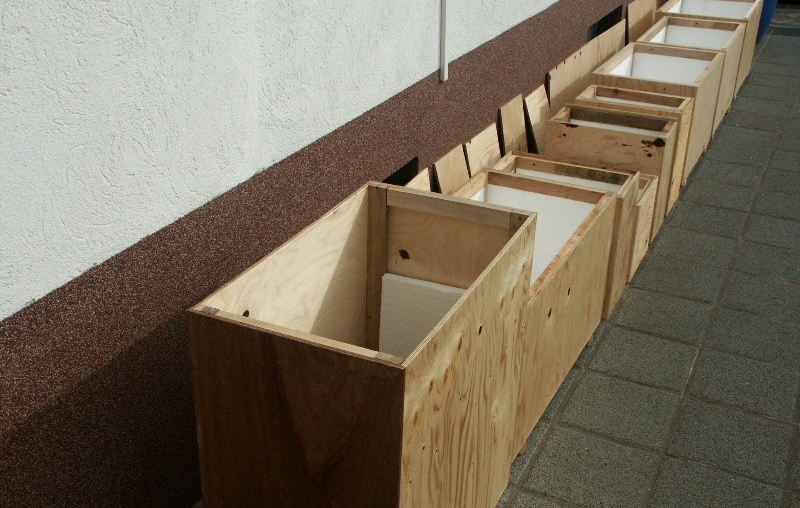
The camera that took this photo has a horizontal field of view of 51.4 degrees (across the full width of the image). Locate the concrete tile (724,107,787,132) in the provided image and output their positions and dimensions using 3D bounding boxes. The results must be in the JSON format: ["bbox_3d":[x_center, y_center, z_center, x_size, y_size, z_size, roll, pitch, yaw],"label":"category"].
[{"bbox_3d":[2.008,-0.739,4.724,0.302,0.040,0.286,13,31,25],"label":"concrete tile"}]

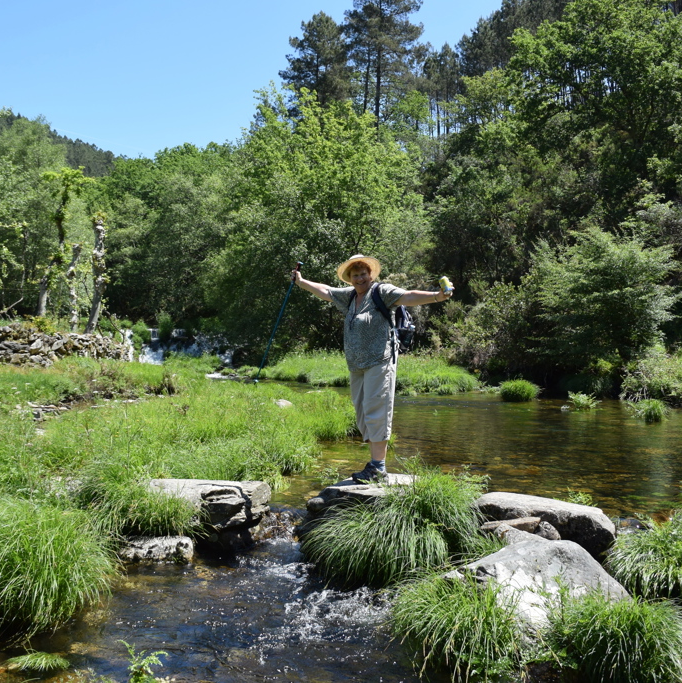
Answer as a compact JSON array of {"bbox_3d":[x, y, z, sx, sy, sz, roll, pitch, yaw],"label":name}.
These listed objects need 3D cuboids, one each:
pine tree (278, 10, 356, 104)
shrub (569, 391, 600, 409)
[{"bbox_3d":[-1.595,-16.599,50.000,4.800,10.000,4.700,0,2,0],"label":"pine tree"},{"bbox_3d":[3.662,0.891,11.600,0.480,0.310,0.440,0,2,0],"label":"shrub"}]

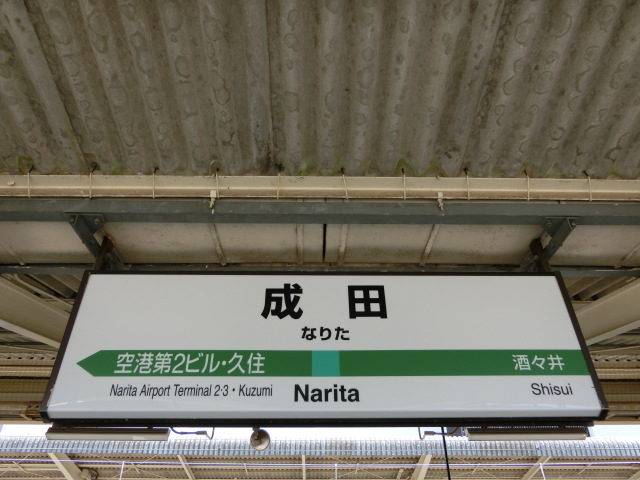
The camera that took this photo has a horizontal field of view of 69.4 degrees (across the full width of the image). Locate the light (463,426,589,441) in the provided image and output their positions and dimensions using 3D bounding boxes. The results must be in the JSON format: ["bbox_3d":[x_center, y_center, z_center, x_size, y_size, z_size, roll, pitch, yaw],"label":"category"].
[{"bbox_3d":[0.749,0.710,1.687,0.428,0.043,0.055,0,-35,-1],"label":"light"}]

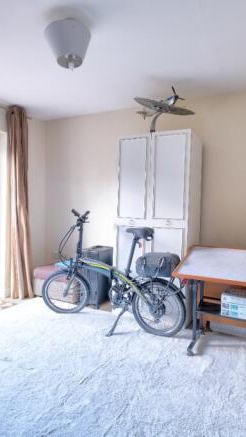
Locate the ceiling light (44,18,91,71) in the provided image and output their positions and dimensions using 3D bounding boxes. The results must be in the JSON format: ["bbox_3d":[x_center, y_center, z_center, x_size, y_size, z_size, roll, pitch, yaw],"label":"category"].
[{"bbox_3d":[-0.361,-1.160,1.863,0.310,0.200,0.310,1,2,0],"label":"ceiling light"}]

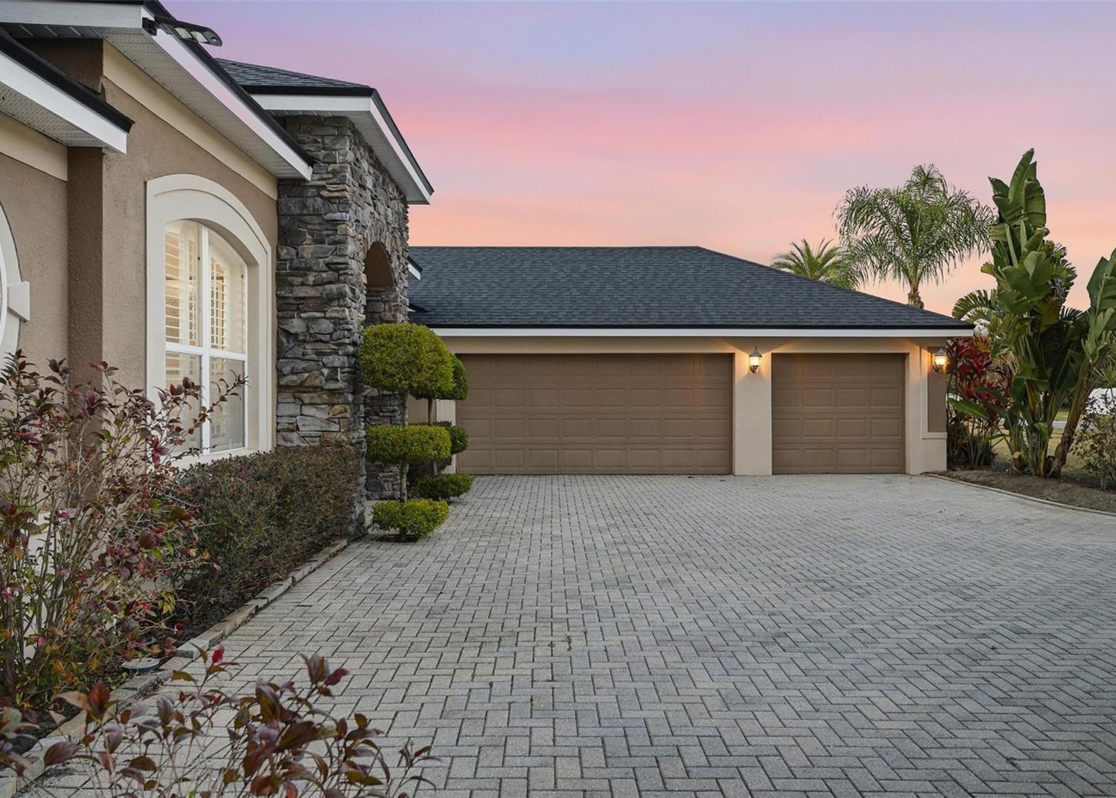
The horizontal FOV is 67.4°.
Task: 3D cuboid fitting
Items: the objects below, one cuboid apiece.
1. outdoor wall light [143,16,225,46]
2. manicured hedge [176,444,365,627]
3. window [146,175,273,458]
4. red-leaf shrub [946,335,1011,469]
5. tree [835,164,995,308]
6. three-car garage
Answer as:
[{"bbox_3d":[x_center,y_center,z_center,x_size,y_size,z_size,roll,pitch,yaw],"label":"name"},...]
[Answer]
[{"bbox_3d":[-2.310,-2.280,5.170,0.460,0.180,0.200,0,0,0],"label":"outdoor wall light"},{"bbox_3d":[-2.430,0.935,7.050,0.840,0.930,2.750,0,0,0],"label":"manicured hedge"},{"bbox_3d":[-2.890,-0.600,6.980,0.200,2.420,2.470,0,0,0],"label":"window"},{"bbox_3d":[7.660,0.060,15.300,1.250,2.450,1.200,0,0,0],"label":"red-leaf shrub"},{"bbox_3d":[10.250,-2.750,24.000,4.500,8.000,4.400,0,0,0],"label":"tree"},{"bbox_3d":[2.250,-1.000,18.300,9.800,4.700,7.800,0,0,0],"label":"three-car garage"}]

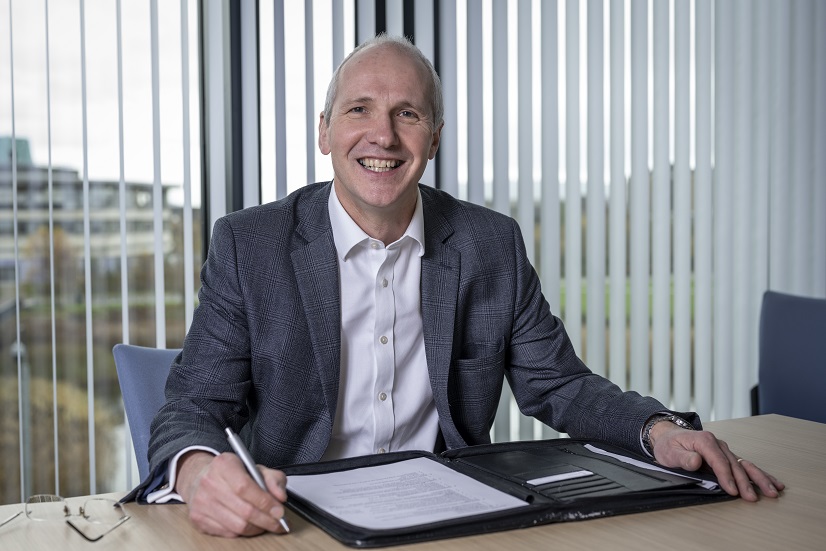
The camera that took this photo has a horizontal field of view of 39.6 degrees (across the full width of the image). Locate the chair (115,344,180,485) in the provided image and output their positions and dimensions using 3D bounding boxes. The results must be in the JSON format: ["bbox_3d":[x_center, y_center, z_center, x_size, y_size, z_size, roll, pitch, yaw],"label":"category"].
[{"bbox_3d":[-0.195,0.550,1.838,0.550,0.860,0.580,-2,3,-25],"label":"chair"}]

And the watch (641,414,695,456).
[{"bbox_3d":[0.338,0.214,1.516,0.067,0.057,0.040,25,1,-38],"label":"watch"}]

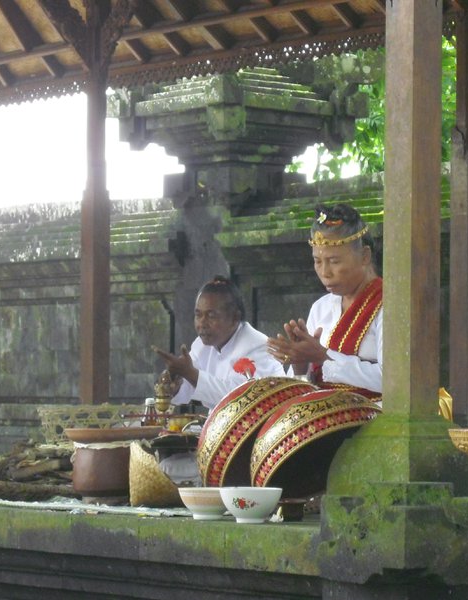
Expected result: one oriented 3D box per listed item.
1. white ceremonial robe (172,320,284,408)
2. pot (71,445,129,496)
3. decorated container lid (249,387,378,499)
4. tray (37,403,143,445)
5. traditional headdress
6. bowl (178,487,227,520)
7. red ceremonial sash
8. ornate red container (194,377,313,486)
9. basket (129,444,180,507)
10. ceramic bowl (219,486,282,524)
[{"bbox_3d":[-0.015,0.312,8.800,0.340,0.470,0.420,2,-3,-38],"label":"white ceremonial robe"},{"bbox_3d":[-0.323,0.471,7.050,0.225,0.165,0.220,0,-2,0],"label":"pot"},{"bbox_3d":[0.199,0.371,6.971,0.420,0.190,0.420,0,-44,-52],"label":"decorated container lid"},{"bbox_3d":[-0.486,0.437,9.100,0.420,0.170,0.420,2,-3,-38],"label":"tray"},{"bbox_3d":[0.303,-0.183,7.460,0.190,0.050,0.165,-14,7,-41],"label":"traditional headdress"},{"bbox_3d":[-0.060,0.488,6.250,0.145,0.073,0.145,0,-2,0],"label":"bowl"},{"bbox_3d":[0.375,0.116,7.500,0.260,0.360,0.320,2,-3,-38],"label":"red ceremonial sash"},{"bbox_3d":[0.050,0.352,6.796,0.185,0.400,0.400,39,0,30],"label":"ornate red container"},{"bbox_3d":[-0.202,0.458,6.860,0.150,0.175,0.150,0,-2,6],"label":"basket"},{"bbox_3d":[0.043,0.522,6.640,0.160,0.091,0.160,0,-2,0],"label":"ceramic bowl"}]

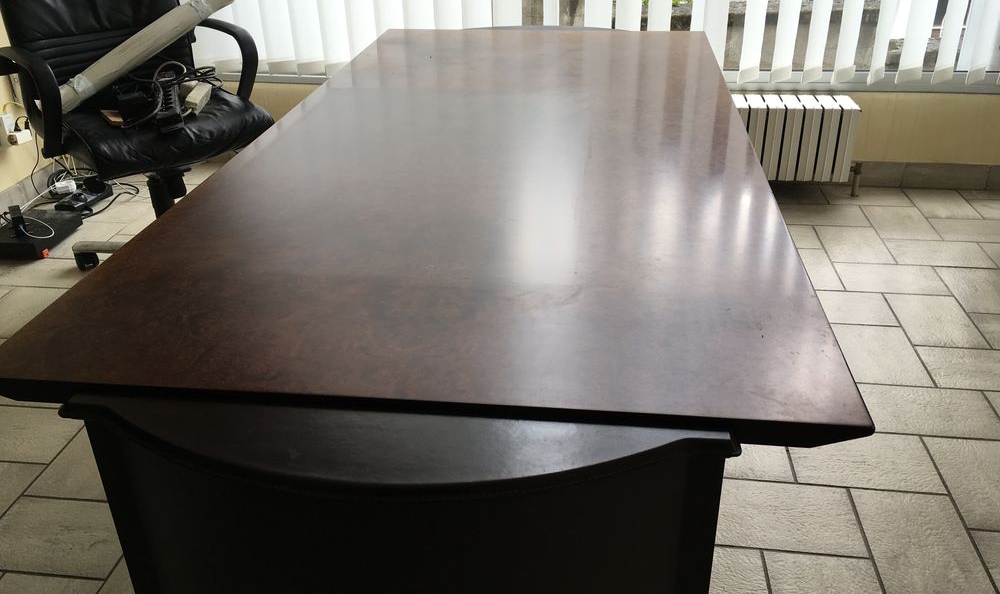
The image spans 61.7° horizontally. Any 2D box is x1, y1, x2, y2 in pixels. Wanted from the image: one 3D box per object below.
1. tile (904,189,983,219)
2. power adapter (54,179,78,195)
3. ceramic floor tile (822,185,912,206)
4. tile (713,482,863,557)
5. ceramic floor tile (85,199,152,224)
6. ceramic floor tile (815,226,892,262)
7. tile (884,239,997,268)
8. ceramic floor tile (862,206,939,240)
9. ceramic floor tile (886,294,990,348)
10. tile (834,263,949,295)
[{"bbox_3d":[1.673,-0.350,3.177,0.200,0.010,0.300,3,28,6],"label":"tile"},{"bbox_3d":[-1.711,-0.434,3.303,0.070,0.036,0.042,-19,33,-30],"label":"power adapter"},{"bbox_3d":[1.422,-0.385,3.249,0.300,0.010,0.200,3,28,6],"label":"ceramic floor tile"},{"bbox_3d":[0.572,0.449,1.705,0.300,0.010,0.200,3,28,6],"label":"tile"},{"bbox_3d":[-1.492,-0.322,3.195,0.300,0.010,0.200,3,28,6],"label":"ceramic floor tile"},{"bbox_3d":[1.207,-0.177,2.863,0.200,0.010,0.300,3,28,6],"label":"ceramic floor tile"},{"bbox_3d":[1.457,-0.141,2.791,0.300,0.010,0.200,3,28,6],"label":"tile"},{"bbox_3d":[1.439,-0.263,3.020,0.200,0.010,0.300,3,28,6],"label":"ceramic floor tile"},{"bbox_3d":[1.246,0.068,2.405,0.200,0.010,0.300,3,28,6],"label":"ceramic floor tile"},{"bbox_3d":[1.227,-0.054,2.634,0.300,0.010,0.200,3,28,6],"label":"tile"}]

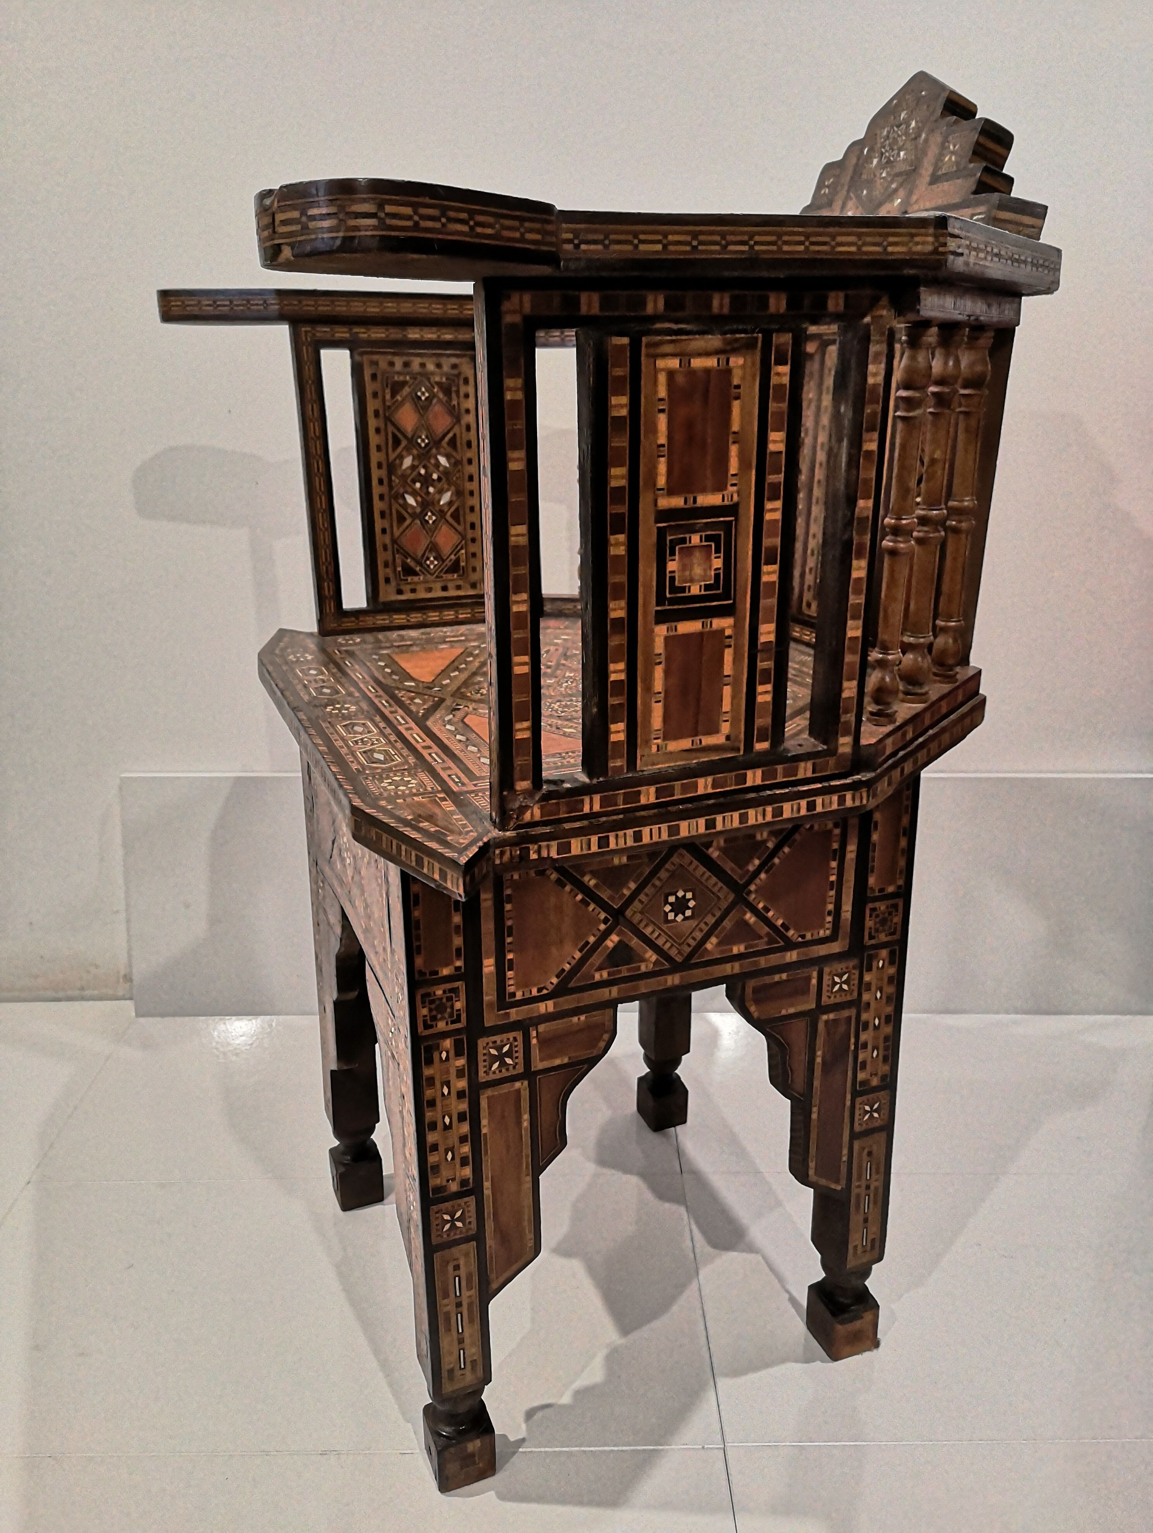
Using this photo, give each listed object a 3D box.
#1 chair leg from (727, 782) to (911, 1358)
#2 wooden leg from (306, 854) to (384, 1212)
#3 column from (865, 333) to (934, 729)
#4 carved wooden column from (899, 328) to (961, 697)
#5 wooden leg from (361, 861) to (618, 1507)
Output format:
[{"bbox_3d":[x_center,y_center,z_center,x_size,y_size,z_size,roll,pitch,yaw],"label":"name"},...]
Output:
[{"bbox_3d":[0.154,0.219,0.845,0.132,0.464,0.068,-8,19,-20],"label":"chair leg"},{"bbox_3d":[-0.188,0.230,1.032,0.049,0.334,0.062,-8,19,-20],"label":"wooden leg"},{"bbox_3d":[0.183,-0.132,0.678,0.018,0.220,0.018,12,20,32],"label":"column"},{"bbox_3d":[0.215,-0.148,0.727,0.018,0.220,0.018,12,21,32],"label":"carved wooden column"},{"bbox_3d":[-0.057,0.236,0.800,0.131,0.464,0.134,-8,19,-20],"label":"wooden leg"}]

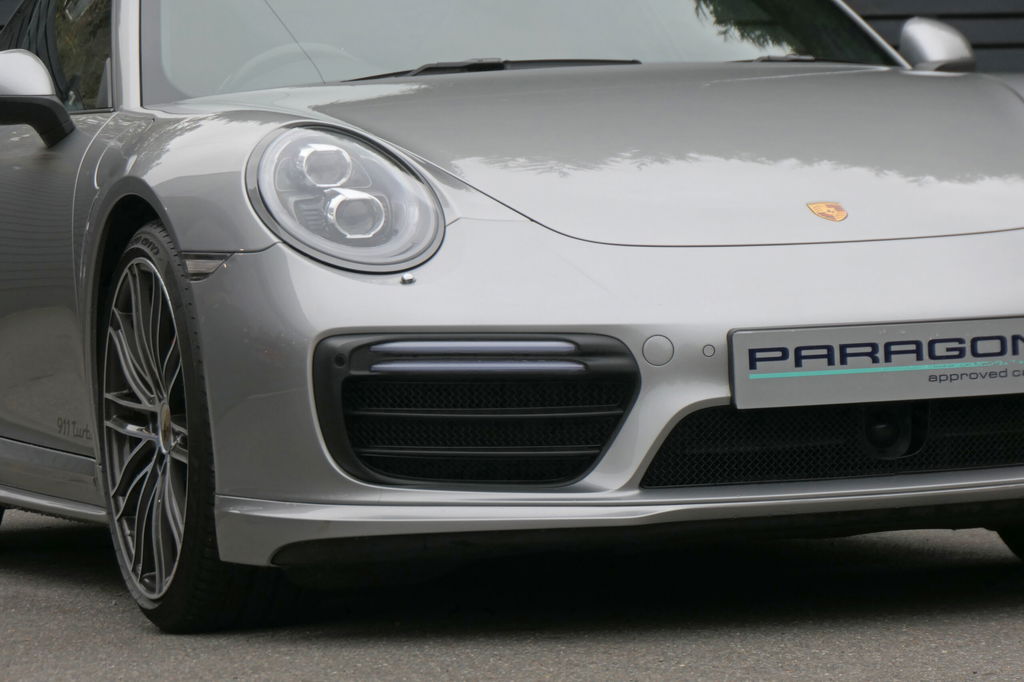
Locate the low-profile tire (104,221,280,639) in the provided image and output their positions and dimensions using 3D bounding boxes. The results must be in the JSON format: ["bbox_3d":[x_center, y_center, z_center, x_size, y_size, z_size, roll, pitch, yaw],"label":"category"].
[{"bbox_3d":[-0.473,0.124,8.474,0.245,0.680,0.680,-3,3,-18],"label":"low-profile tire"}]

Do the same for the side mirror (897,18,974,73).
[{"bbox_3d":[0.785,-0.531,9.830,0.190,0.160,0.140,-3,3,-18],"label":"side mirror"}]

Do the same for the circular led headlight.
[{"bbox_3d":[-0.240,-0.220,8.025,0.250,0.225,0.270,-3,3,-18],"label":"circular led headlight"}]

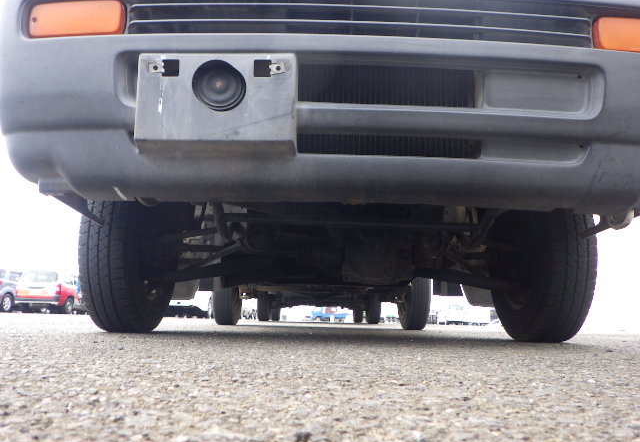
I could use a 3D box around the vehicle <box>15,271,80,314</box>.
[{"bbox_3d":[-10.013,2.909,20.431,1.690,1.510,4.200,1,-11,1],"label":"vehicle"}]

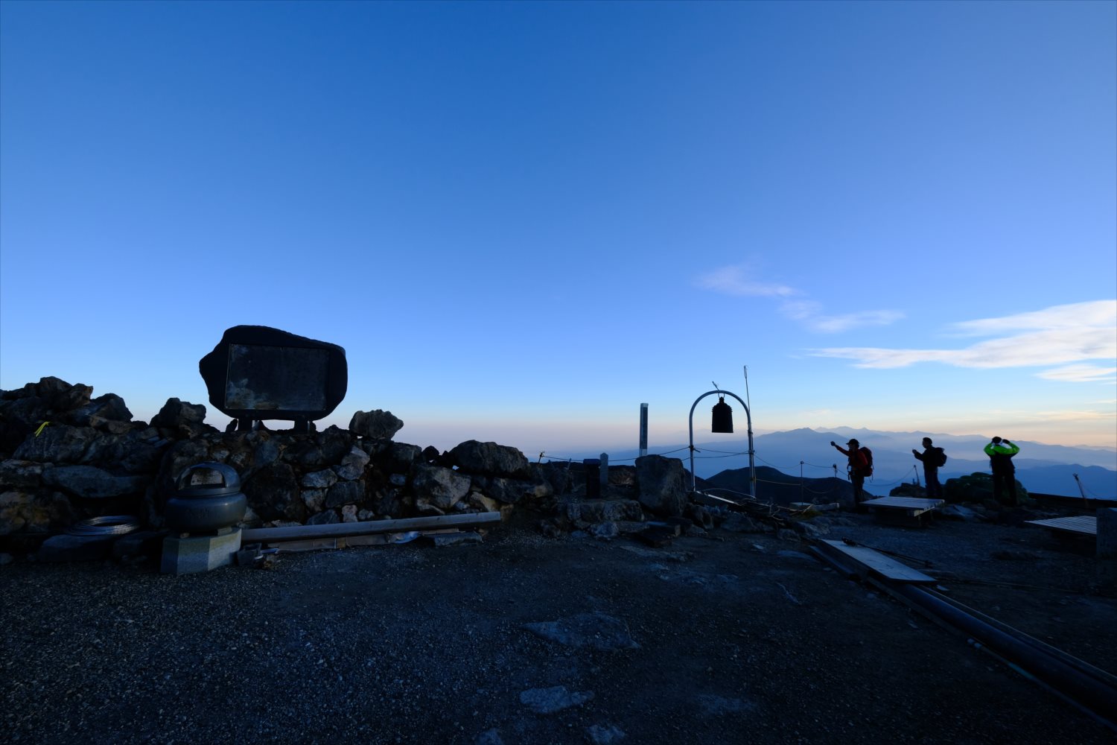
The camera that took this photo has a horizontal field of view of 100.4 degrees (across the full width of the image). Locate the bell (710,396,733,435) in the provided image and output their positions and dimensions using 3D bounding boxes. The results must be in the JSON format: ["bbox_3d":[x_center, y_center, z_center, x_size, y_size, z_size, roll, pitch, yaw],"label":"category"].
[{"bbox_3d":[3.551,0.909,10.100,0.455,0.815,0.455,0,-6,0],"label":"bell"}]

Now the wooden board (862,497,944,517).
[{"bbox_3d":[7.444,2.862,10.053,1.729,0.120,1.098,5,-8,-40],"label":"wooden board"}]

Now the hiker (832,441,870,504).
[{"bbox_3d":[6.868,2.403,10.950,0.800,1.700,0.550,-2,-7,21],"label":"hiker"}]

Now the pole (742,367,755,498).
[{"bbox_3d":[4.227,1.300,10.263,0.060,2.913,0.060,-2,-6,0],"label":"pole"}]

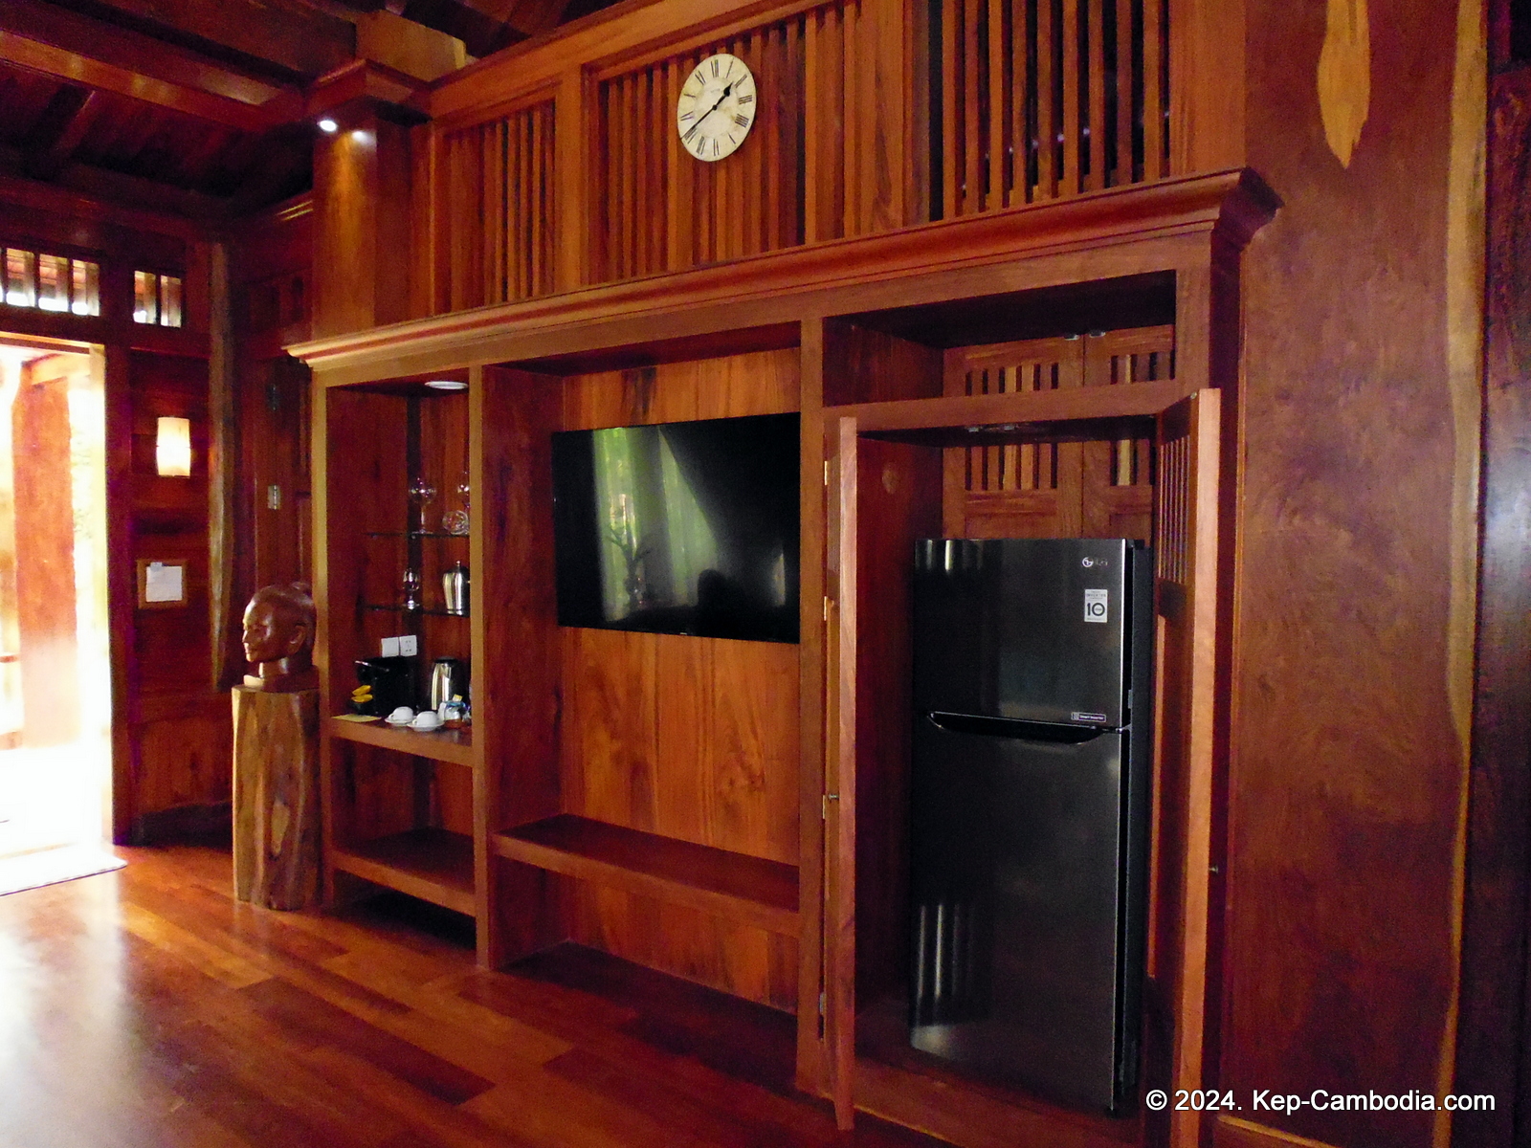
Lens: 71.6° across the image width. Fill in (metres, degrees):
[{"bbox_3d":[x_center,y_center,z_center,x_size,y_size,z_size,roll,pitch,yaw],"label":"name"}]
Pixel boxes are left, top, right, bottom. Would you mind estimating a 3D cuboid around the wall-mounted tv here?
[{"bbox_3d":[-0.250,-0.148,3.545,1.235,0.710,0.060,2,3,36],"label":"wall-mounted tv"}]

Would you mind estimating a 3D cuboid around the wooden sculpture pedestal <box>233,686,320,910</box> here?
[{"bbox_3d":[-2.075,0.926,4.510,0.320,0.901,0.310,2,3,36],"label":"wooden sculpture pedestal"}]

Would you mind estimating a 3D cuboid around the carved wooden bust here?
[{"bbox_3d":[-2.049,0.258,4.463,0.270,0.437,0.305,2,3,36],"label":"carved wooden bust"}]

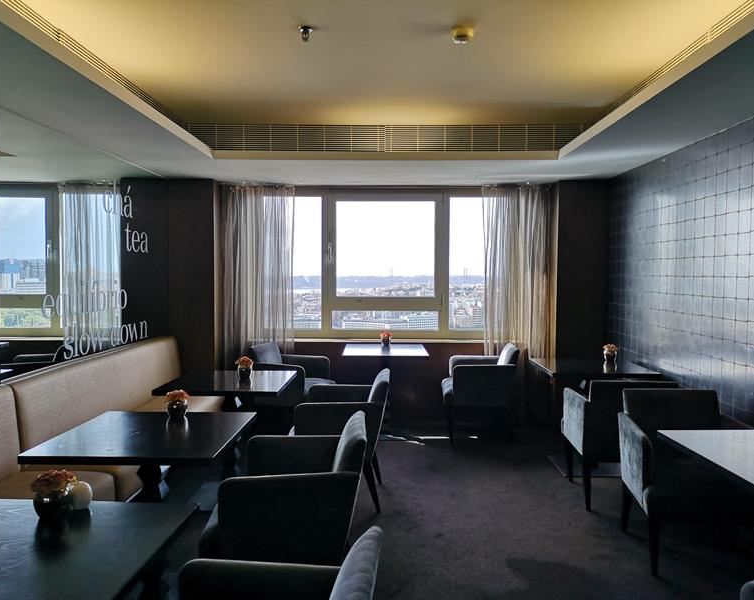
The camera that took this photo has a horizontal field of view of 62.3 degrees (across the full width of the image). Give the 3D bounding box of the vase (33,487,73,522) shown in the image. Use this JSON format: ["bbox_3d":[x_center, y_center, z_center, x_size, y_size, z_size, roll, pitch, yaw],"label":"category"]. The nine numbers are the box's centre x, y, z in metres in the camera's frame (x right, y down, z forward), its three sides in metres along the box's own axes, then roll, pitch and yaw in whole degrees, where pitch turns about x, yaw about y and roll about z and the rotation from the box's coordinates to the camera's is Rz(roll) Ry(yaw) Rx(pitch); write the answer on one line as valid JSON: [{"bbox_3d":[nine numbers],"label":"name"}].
[{"bbox_3d":[-0.919,0.569,1.775,0.112,0.094,0.112,0,3,1],"label":"vase"}]

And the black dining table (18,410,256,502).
[{"bbox_3d":[-0.974,0.943,2.729,0.740,0.740,0.765,0,3,1],"label":"black dining table"}]

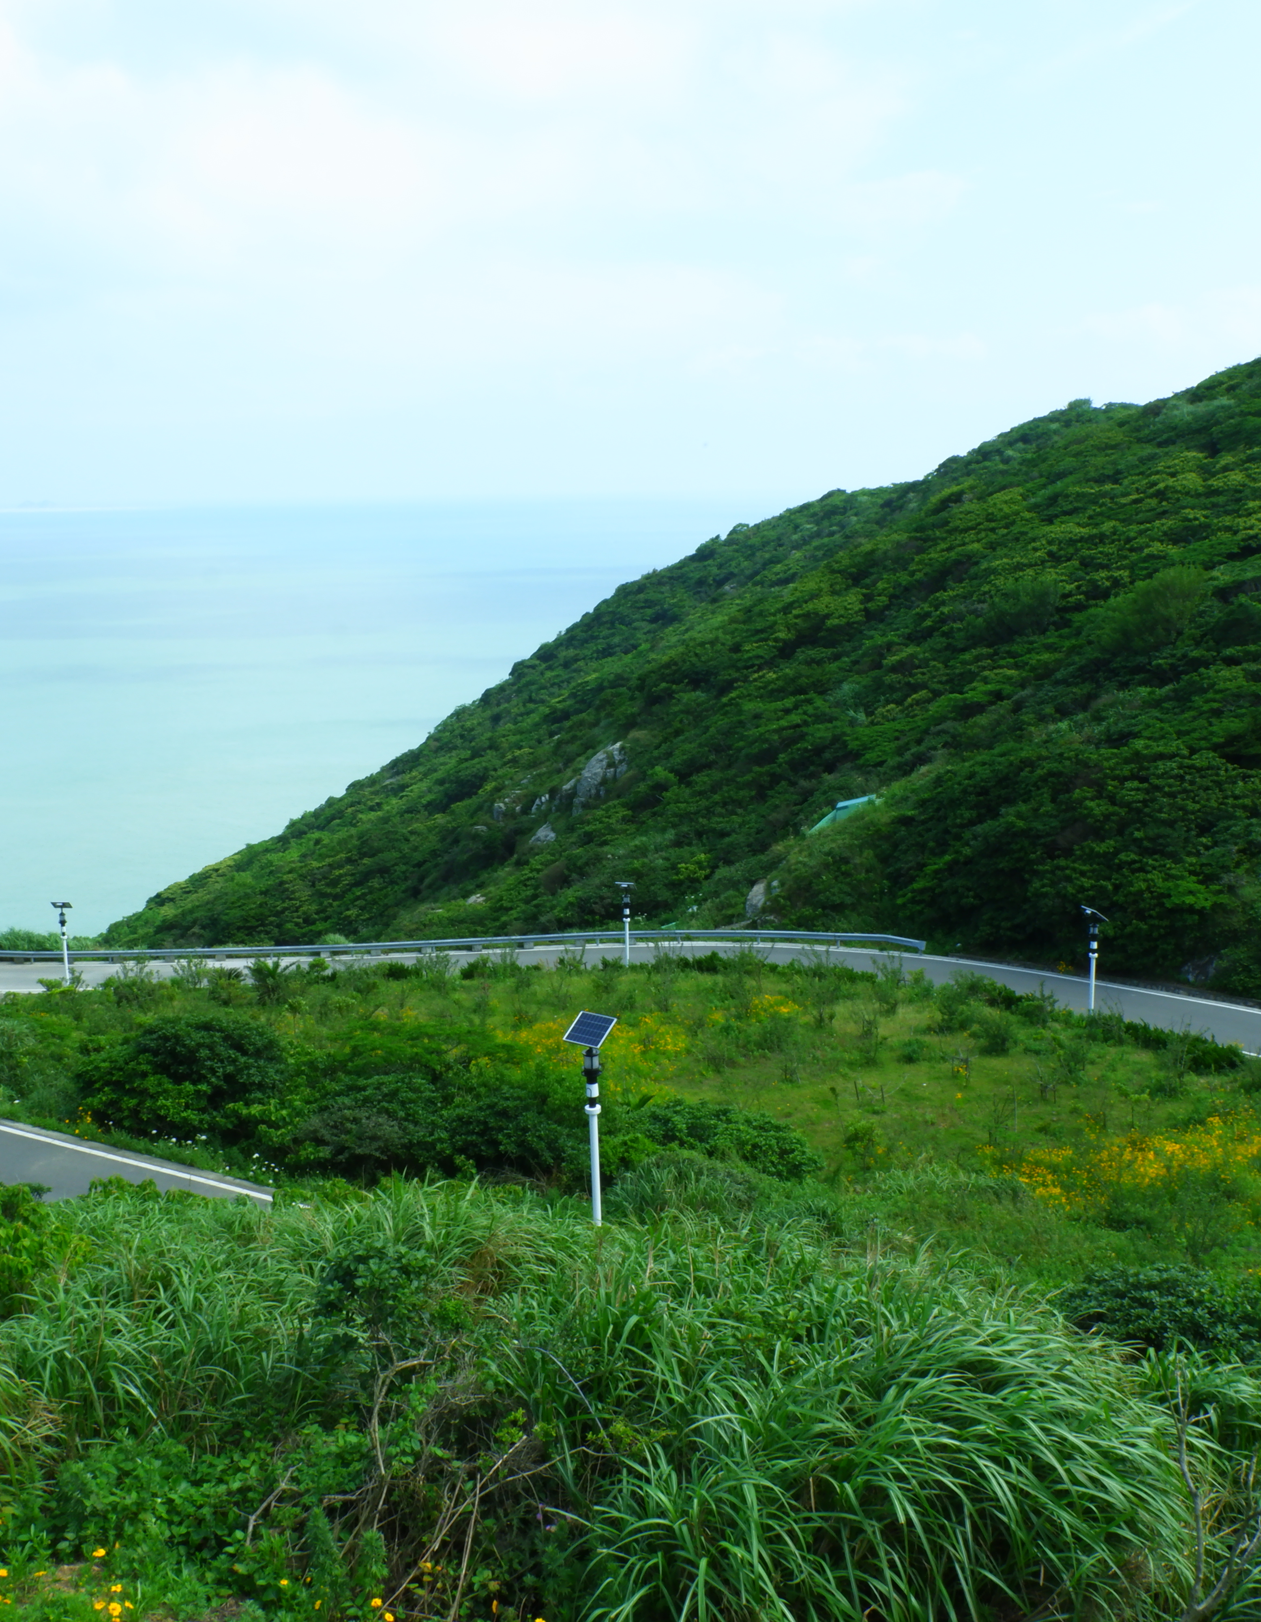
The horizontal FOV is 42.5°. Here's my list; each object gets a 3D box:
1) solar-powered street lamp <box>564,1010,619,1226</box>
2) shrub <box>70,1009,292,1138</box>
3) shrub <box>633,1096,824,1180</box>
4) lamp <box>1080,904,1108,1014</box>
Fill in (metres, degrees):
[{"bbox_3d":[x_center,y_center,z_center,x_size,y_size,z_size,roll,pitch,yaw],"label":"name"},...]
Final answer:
[{"bbox_3d":[-0.746,6.411,32.139,0.870,4.850,0.680,6,13,35],"label":"solar-powered street lamp"},{"bbox_3d":[-10.948,6.484,39.500,5.000,3.000,4.300,-5,11,-16],"label":"shrub"},{"bbox_3d":[2.384,8.058,39.500,4.500,2.000,3.400,-1,11,3],"label":"shrub"},{"bbox_3d":[17.240,5.818,60.339,0.680,4.850,0.870,-6,12,-24],"label":"lamp"}]

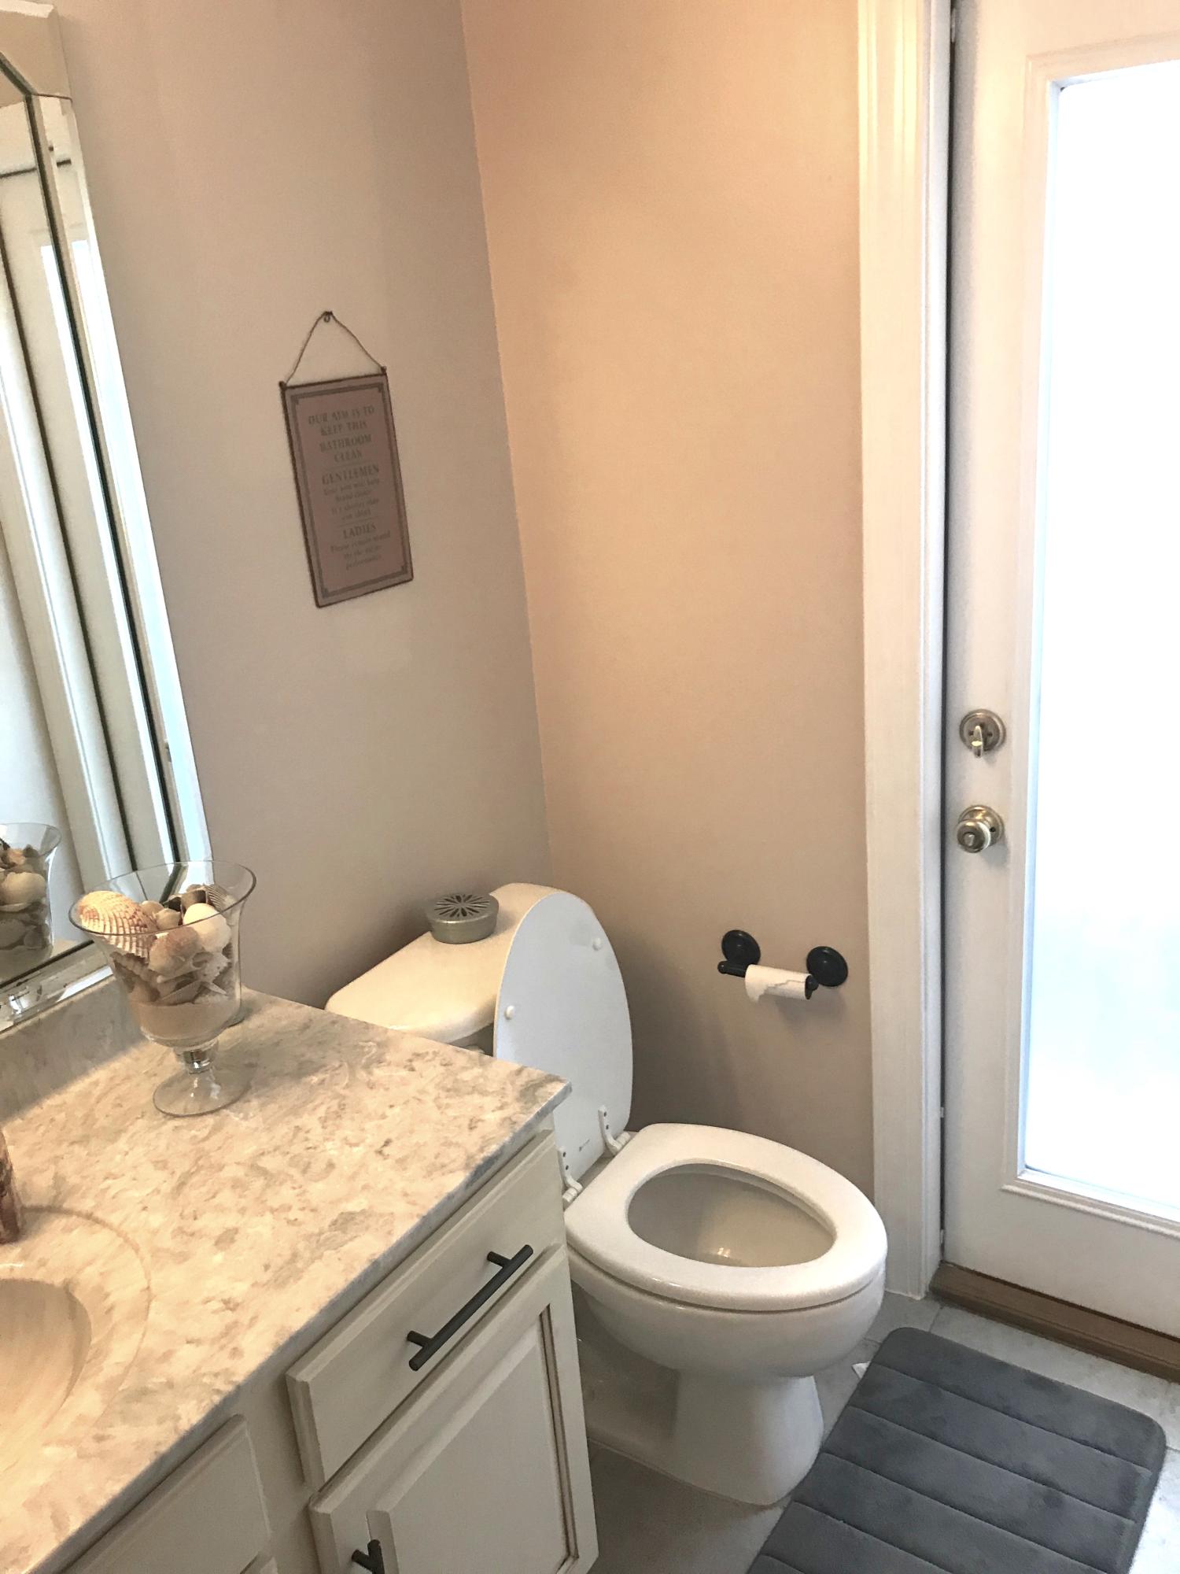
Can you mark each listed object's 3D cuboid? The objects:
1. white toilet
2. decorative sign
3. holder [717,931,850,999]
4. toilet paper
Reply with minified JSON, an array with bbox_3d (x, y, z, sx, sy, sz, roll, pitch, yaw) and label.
[{"bbox_3d":[0.075,0.562,1.883,0.750,0.830,0.450,8,24,33],"label":"white toilet"},{"bbox_3d":[-0.330,-0.419,1.791,0.012,0.292,0.200,8,24,33],"label":"decorative sign"},{"bbox_3d":[0.296,0.294,2.065,0.230,0.068,0.084,8,24,33],"label":"holder"},{"bbox_3d":[0.298,0.312,2.035,0.107,0.045,0.047,8,24,33],"label":"toilet paper"}]

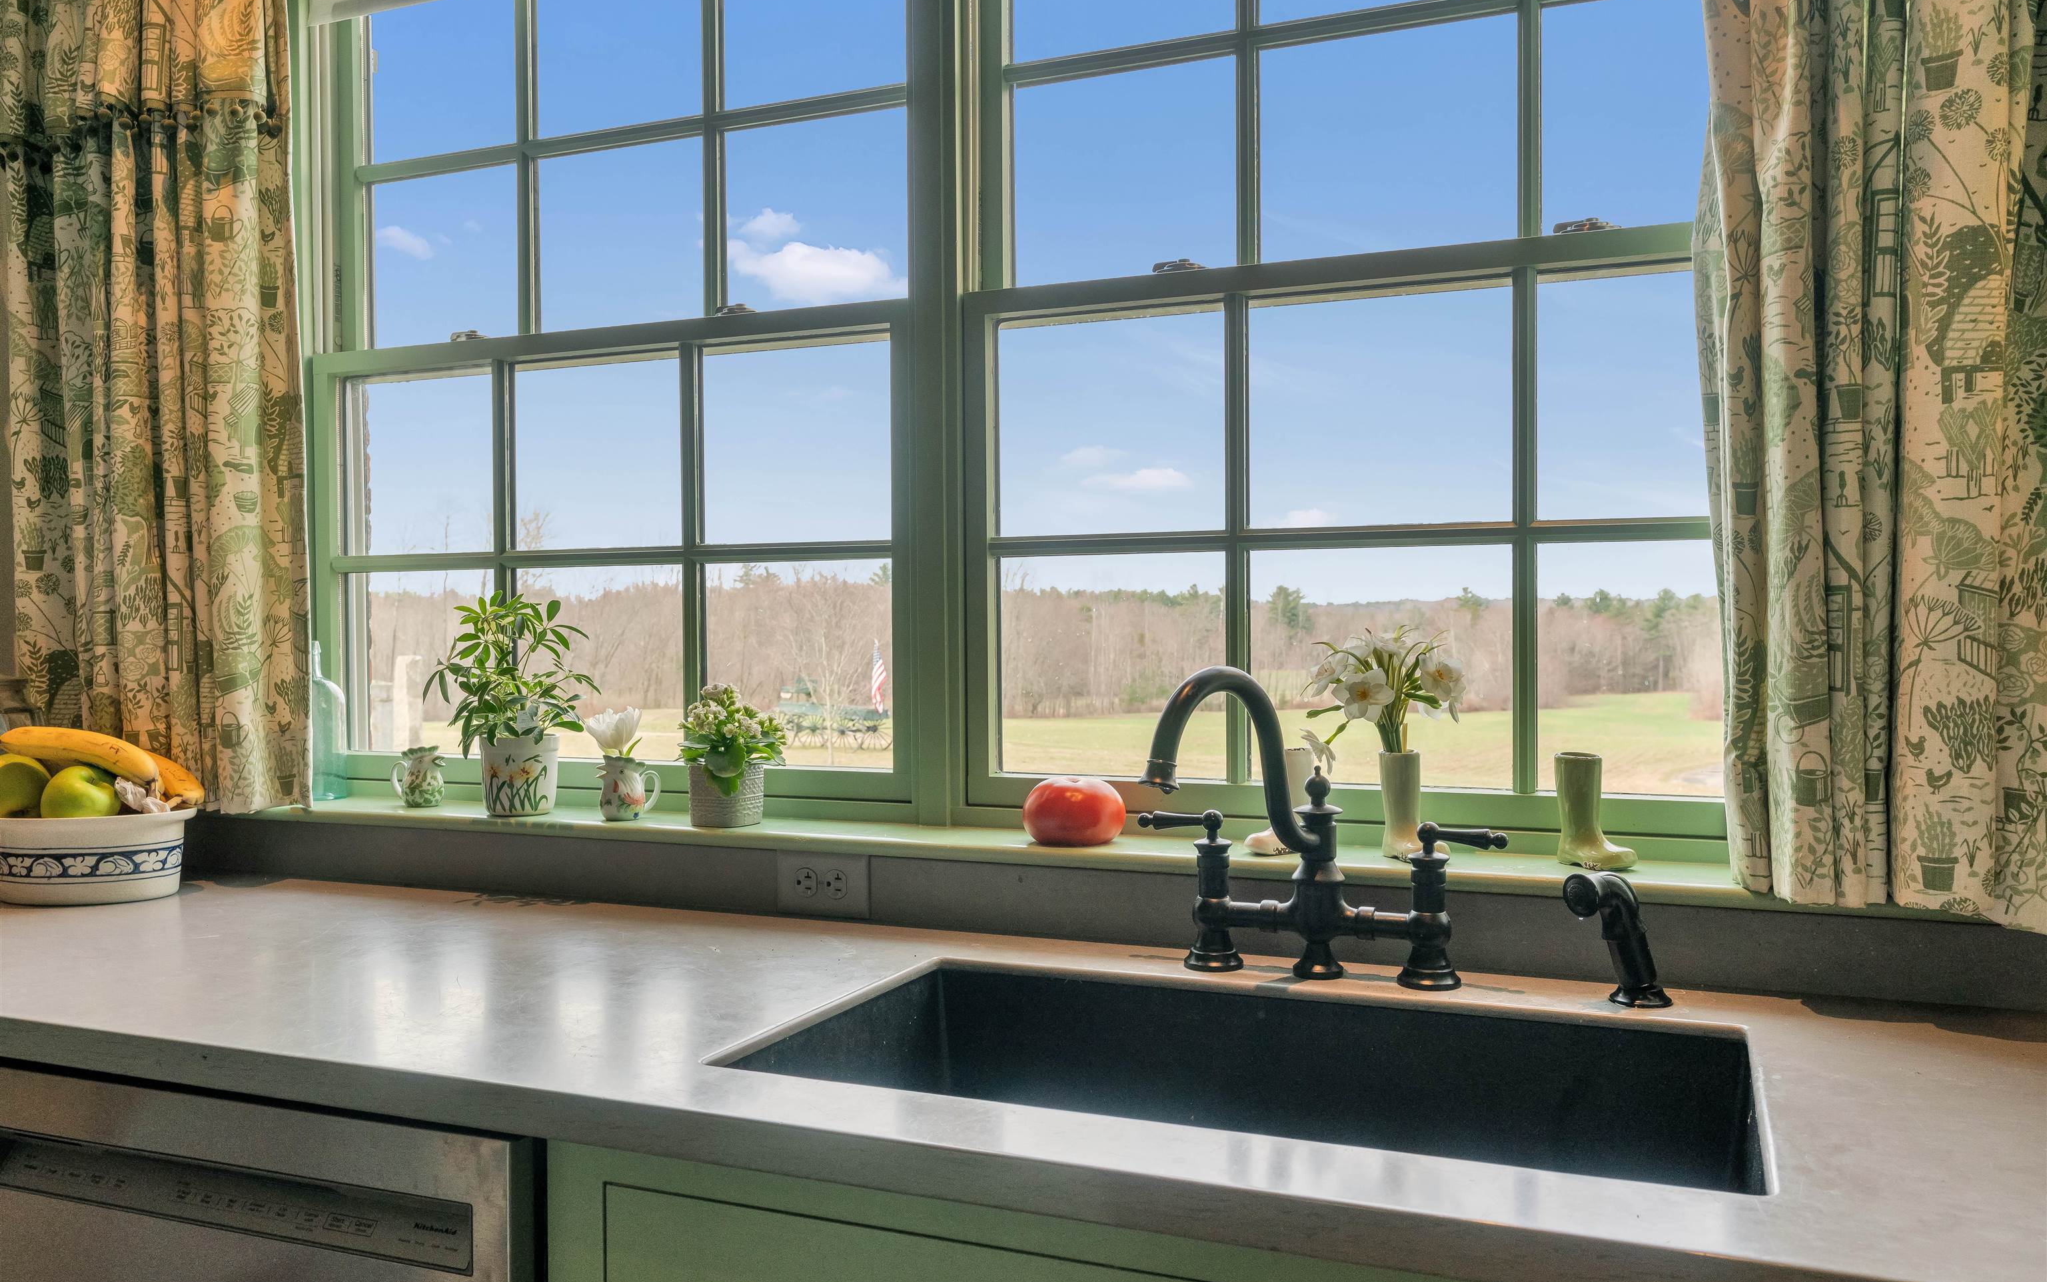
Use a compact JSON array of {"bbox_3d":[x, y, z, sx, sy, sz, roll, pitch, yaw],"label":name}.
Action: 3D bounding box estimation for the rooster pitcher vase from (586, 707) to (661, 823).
[{"bbox_3d":[-0.479,0.147,1.909,0.086,0.134,0.062,-1,1,-9],"label":"rooster pitcher vase"}]

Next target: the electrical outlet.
[{"bbox_3d":[-0.224,0.272,1.784,0.117,0.071,0.008,0,1,23],"label":"electrical outlet"}]

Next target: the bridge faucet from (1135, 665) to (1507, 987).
[{"bbox_3d":[0.232,0.170,1.406,0.354,0.295,0.280,0,1,23],"label":"bridge faucet"}]

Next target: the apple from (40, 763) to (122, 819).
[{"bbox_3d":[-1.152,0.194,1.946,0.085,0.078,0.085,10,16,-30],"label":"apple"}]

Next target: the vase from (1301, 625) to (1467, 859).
[{"bbox_3d":[0.363,0.101,1.601,0.155,0.229,0.135,0,1,43],"label":"vase"}]

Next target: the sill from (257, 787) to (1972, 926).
[{"bbox_3d":[-0.114,0.227,1.797,2.100,0.022,0.137,0,1,23],"label":"sill"}]

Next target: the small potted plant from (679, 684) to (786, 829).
[{"bbox_3d":[-0.346,0.134,1.885,0.122,0.166,0.113,0,1,0],"label":"small potted plant"}]

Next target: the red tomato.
[{"bbox_3d":[0.055,0.180,1.691,0.108,0.072,0.108,0,1,0],"label":"red tomato"}]

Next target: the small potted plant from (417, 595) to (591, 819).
[{"bbox_3d":[-0.650,0.077,2.014,0.195,0.278,0.180,0,1,23],"label":"small potted plant"}]

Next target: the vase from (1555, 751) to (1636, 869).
[{"bbox_3d":[0.548,0.162,1.523,0.077,0.107,0.044,0,1,42],"label":"vase"}]

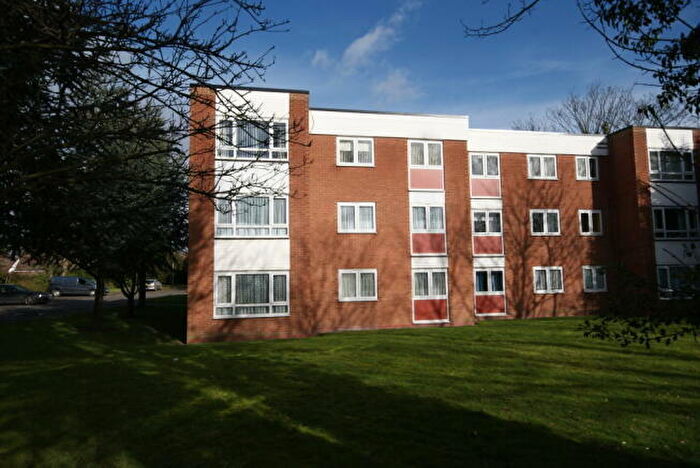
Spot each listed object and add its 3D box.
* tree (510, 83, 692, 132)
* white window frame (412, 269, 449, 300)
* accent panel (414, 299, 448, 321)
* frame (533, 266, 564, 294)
[{"bbox_3d":[21.380,-4.085,36.576,13.800,17.800,13.000,-4,-6,31],"label":"tree"},{"bbox_3d":[3.112,1.955,16.706,1.462,1.139,0.100,0,-5,-10],"label":"white window frame"},{"bbox_3d":[3.204,2.994,16.872,1.358,0.833,0.060,0,-5,-9],"label":"accent panel"},{"bbox_3d":[8.887,2.047,19.203,1.465,1.158,0.100,0,-5,-10],"label":"frame"}]

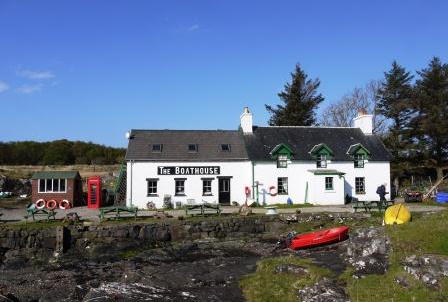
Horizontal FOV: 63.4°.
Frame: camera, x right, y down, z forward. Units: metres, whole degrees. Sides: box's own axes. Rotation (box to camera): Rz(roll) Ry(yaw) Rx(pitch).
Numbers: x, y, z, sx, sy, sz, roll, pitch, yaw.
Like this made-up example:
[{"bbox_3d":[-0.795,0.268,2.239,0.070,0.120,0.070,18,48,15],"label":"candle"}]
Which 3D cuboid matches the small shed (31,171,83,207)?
[{"bbox_3d":[-13.200,3.030,28.900,3.250,2.800,2.400,0,-2,-8],"label":"small shed"}]

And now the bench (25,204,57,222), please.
[{"bbox_3d":[-11.230,3.834,22.300,1.600,0.760,1.400,0,-2,-11],"label":"bench"}]

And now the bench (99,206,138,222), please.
[{"bbox_3d":[-6.484,3.863,22.400,2.000,0.760,1.500,0,-2,-6],"label":"bench"}]

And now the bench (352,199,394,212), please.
[{"bbox_3d":[10.150,3.800,24.600,2.350,0.760,1.500,0,-2,-5],"label":"bench"}]

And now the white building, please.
[{"bbox_3d":[2.980,0.300,31.800,21.800,8.500,7.400,0,-2,-7],"label":"white building"}]

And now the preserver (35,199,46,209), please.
[{"bbox_3d":[-13.900,4.040,27.500,0.730,0.730,0.130,0,-2,-8],"label":"preserver"}]

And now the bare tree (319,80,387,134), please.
[{"bbox_3d":[15.900,-1.900,45.000,9.000,13.500,8.500,0,-2,0],"label":"bare tree"}]

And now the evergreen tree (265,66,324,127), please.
[{"bbox_3d":[9.100,-3.300,46.000,8.300,15.500,8.300,0,-2,0],"label":"evergreen tree"}]

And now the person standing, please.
[{"bbox_3d":[10.699,3.016,24.400,0.700,1.720,0.550,0,-2,-3],"label":"person standing"}]

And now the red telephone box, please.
[{"bbox_3d":[-9.911,3.176,27.800,0.920,2.460,0.920,0,-2,-10],"label":"red telephone box"}]

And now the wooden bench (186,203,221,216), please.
[{"bbox_3d":[-1.390,3.840,23.900,2.300,0.750,1.500,0,-2,-5],"label":"wooden bench"}]

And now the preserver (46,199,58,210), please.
[{"bbox_3d":[-12.680,3.986,26.700,0.720,0.720,0.120,0,-14,-3],"label":"preserver"}]

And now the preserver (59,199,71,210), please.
[{"bbox_3d":[-11.744,3.964,26.700,0.720,0.720,0.120,0,-14,-3],"label":"preserver"}]

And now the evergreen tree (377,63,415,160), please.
[{"bbox_3d":[17.086,-2.285,36.000,4.400,13.400,4.400,0,-2,0],"label":"evergreen tree"}]

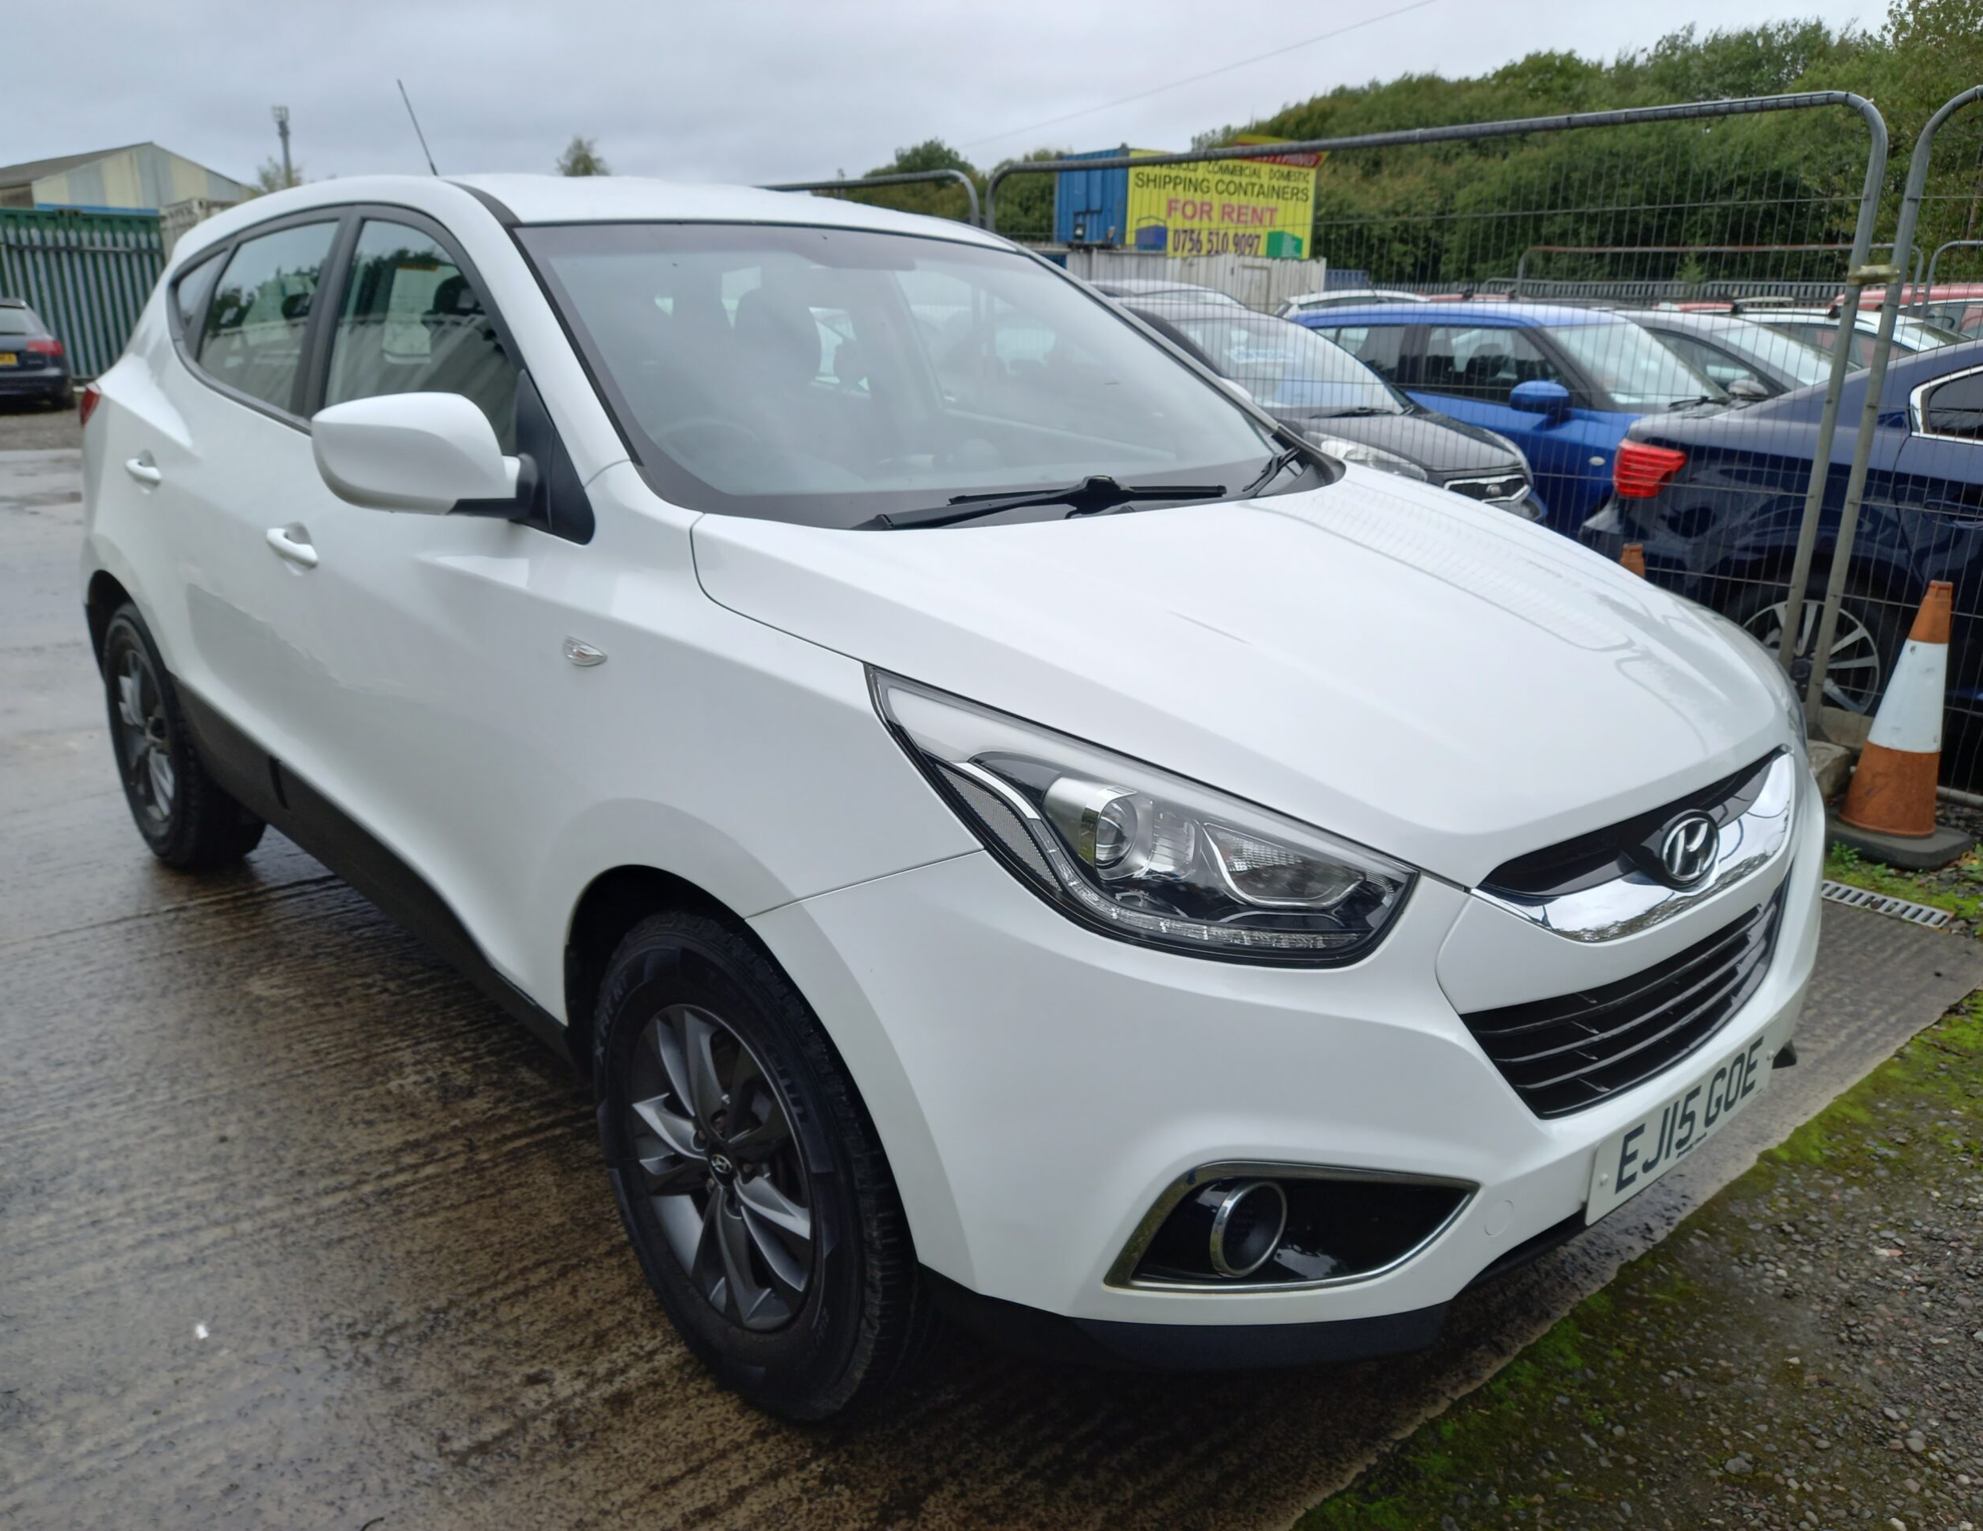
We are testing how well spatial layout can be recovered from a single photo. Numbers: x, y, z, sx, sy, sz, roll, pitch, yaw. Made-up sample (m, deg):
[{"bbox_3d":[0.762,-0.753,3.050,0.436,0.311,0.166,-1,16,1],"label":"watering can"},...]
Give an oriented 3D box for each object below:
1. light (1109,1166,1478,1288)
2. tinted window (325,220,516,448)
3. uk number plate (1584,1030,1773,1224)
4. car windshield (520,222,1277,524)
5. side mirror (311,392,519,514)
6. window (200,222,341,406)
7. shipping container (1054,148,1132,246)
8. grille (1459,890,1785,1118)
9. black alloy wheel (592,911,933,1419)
[{"bbox_3d":[0.339,0.483,1.639,0.440,0.150,0.140,-6,18,-28],"label":"light"},{"bbox_3d":[-0.977,-0.741,2.561,0.930,0.455,0.060,19,0,44],"label":"tinted window"},{"bbox_3d":[0.900,0.441,1.891,0.520,0.111,0.020,-12,20,-42],"label":"uk number plate"},{"bbox_3d":[-0.064,-0.717,2.679,1.480,0.120,0.980,-12,51,-42],"label":"car windshield"},{"bbox_3d":[-0.810,-0.443,2.096,0.250,0.170,0.170,-12,21,-42],"label":"side mirror"},{"bbox_3d":[-1.524,-0.958,3.137,0.690,0.400,0.060,19,0,44],"label":"window"},{"bbox_3d":[4.640,-12.650,34.610,6.060,2.600,2.440,-9,20,-36],"label":"shipping container"},{"bbox_3d":[0.875,0.288,1.882,0.920,0.180,0.120,-12,21,-42],"label":"grille"},{"bbox_3d":[-0.298,0.503,2.022,0.230,0.690,0.690,-12,21,-42],"label":"black alloy wheel"}]

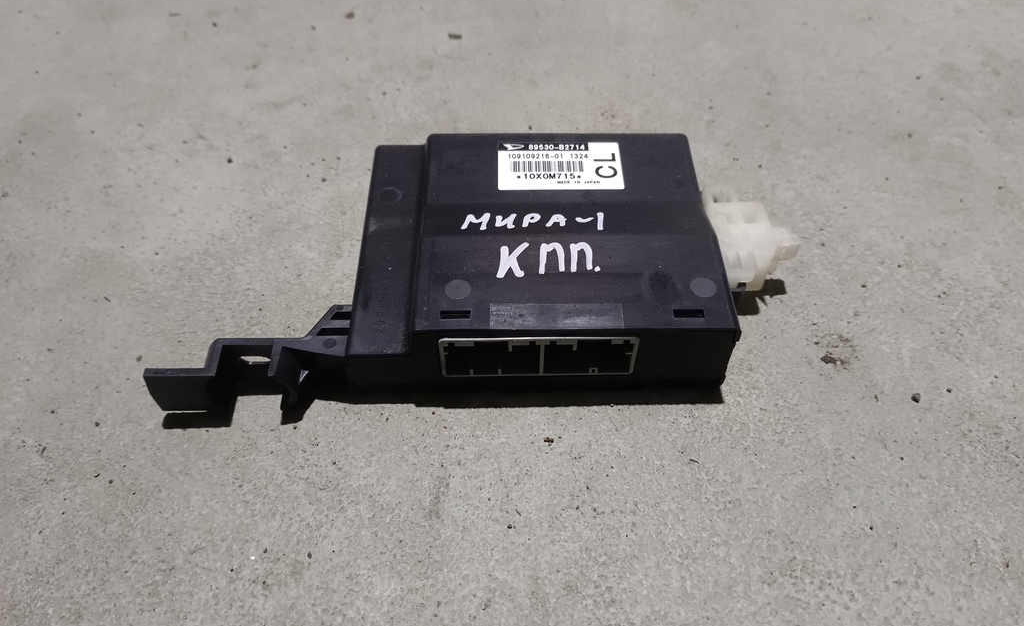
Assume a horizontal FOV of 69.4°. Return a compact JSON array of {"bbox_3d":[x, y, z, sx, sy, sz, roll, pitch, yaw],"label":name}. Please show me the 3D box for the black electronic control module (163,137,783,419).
[{"bbox_3d":[-0.004,-0.022,0.299,0.245,0.034,0.122,0,50,-2],"label":"black electronic control module"}]

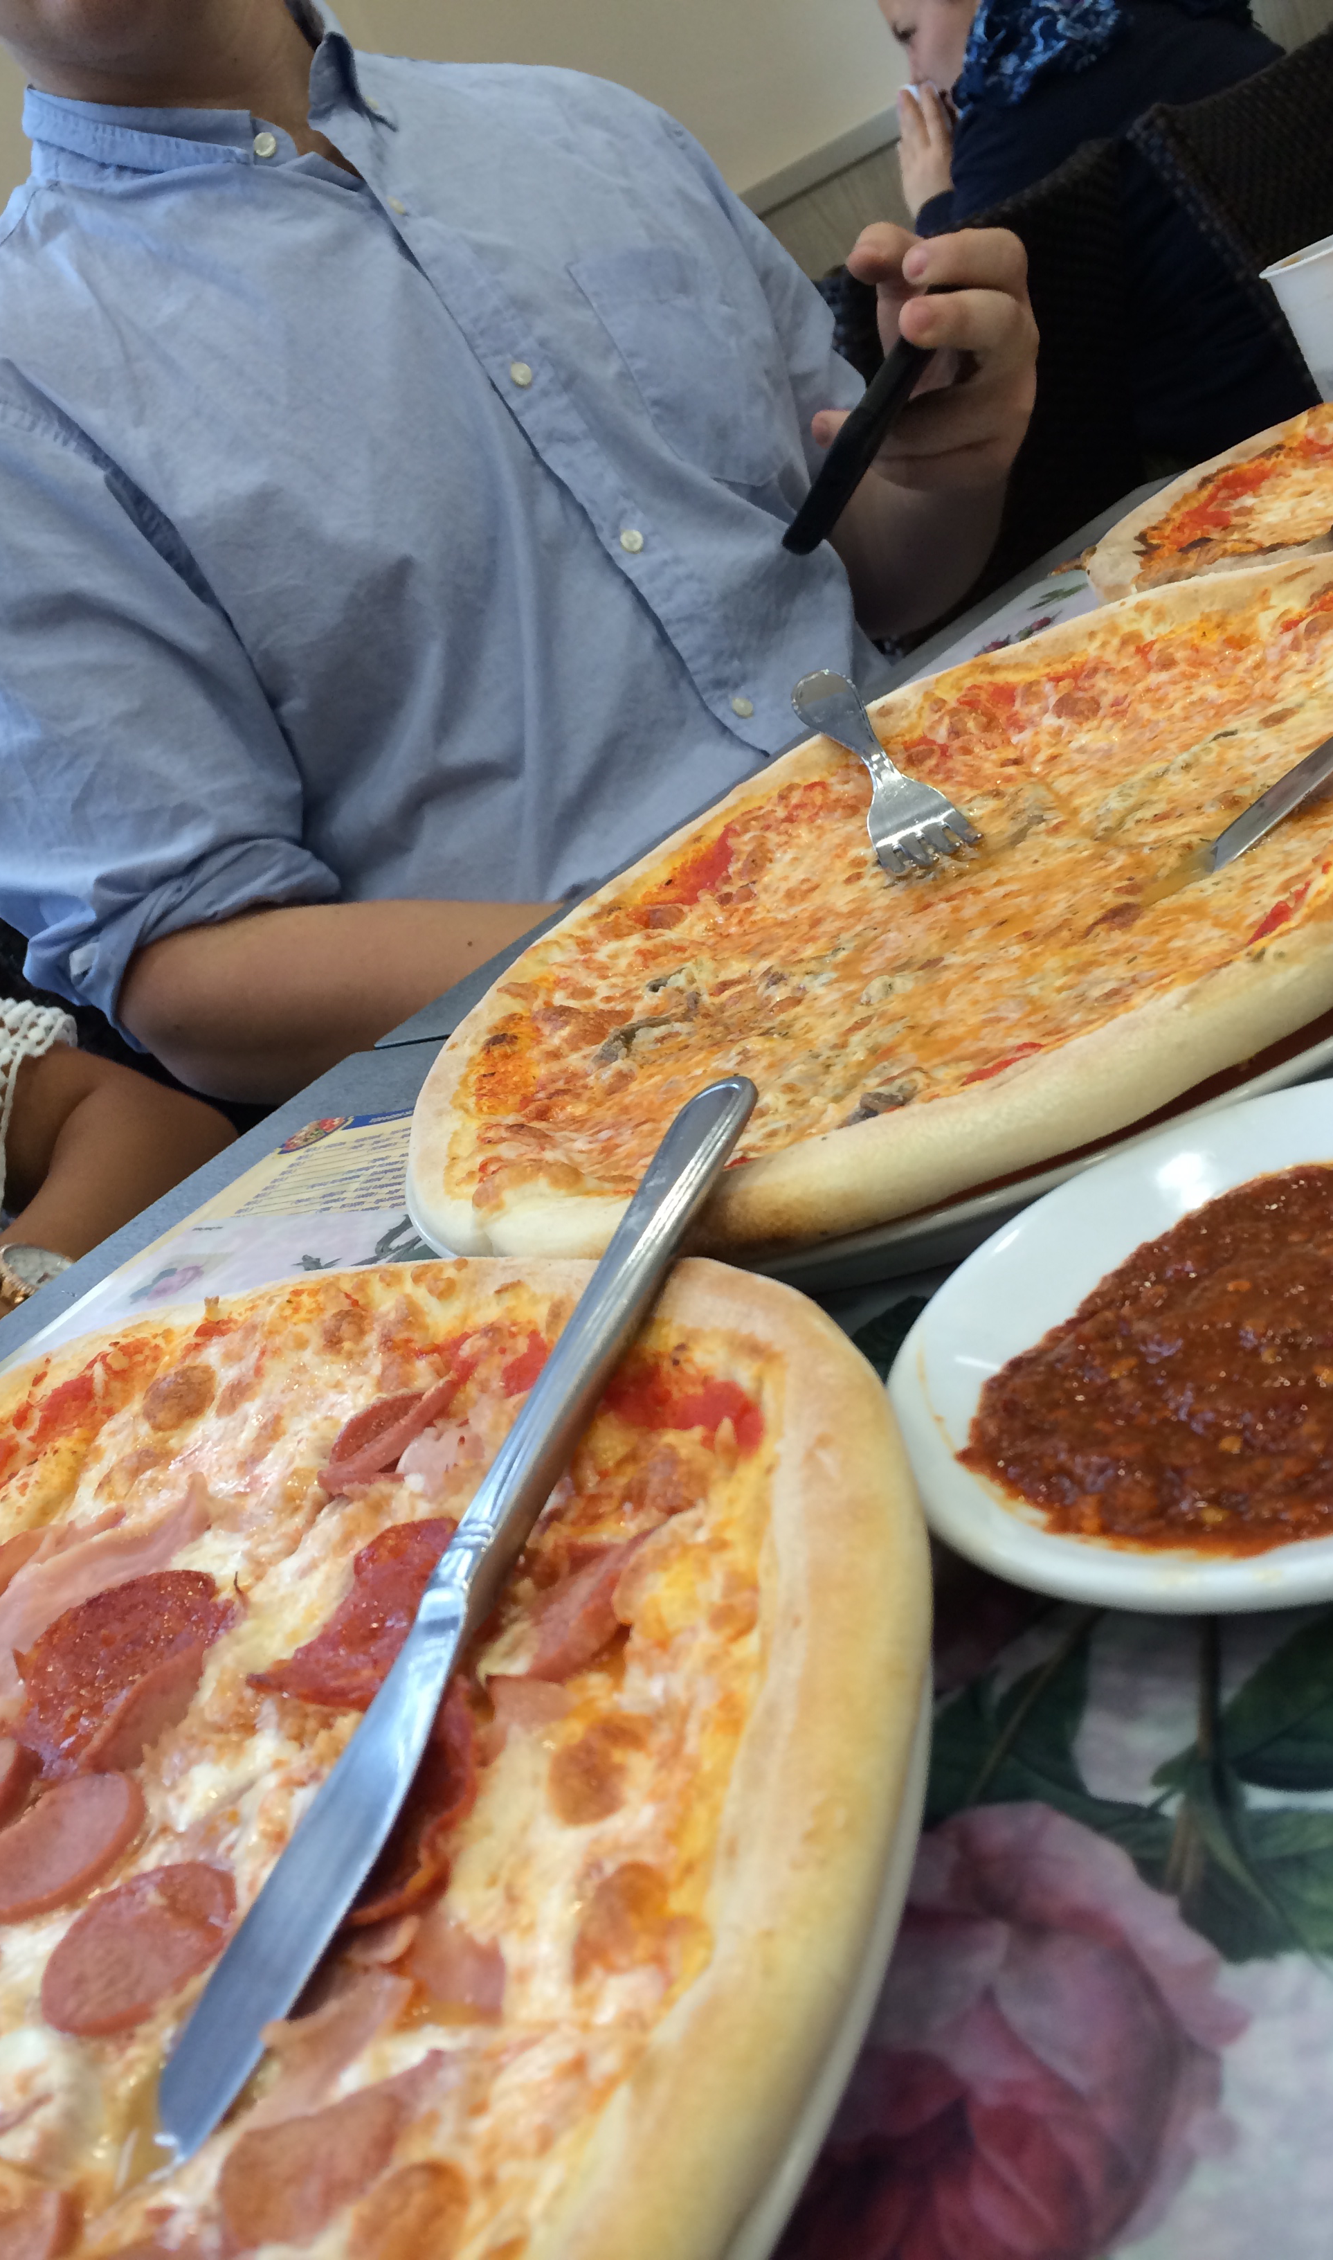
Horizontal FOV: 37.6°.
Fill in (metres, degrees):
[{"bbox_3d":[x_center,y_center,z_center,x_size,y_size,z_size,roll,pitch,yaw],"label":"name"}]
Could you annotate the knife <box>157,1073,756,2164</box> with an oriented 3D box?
[{"bbox_3d":[-0.023,0.059,0.311,0.019,0.010,0.209,-11,35,35],"label":"knife"}]

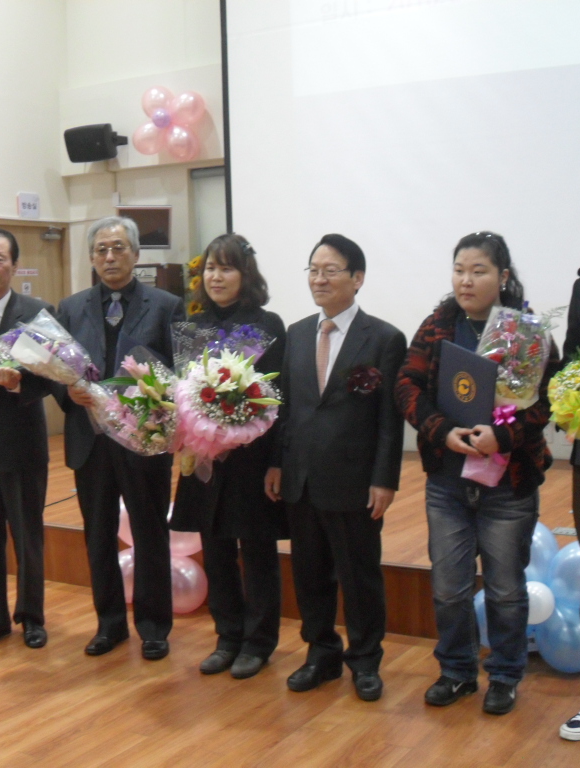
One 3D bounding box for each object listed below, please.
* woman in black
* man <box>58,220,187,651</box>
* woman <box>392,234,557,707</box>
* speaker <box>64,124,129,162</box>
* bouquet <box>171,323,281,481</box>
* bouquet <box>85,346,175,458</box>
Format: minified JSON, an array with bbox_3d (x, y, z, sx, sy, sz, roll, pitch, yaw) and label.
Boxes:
[{"bbox_3d":[-0.236,0.260,3.862,0.460,1.631,0.370,1,5,26],"label":"woman in black"},{"bbox_3d":[-0.691,0.207,4.089,0.540,1.718,0.360,0,5,13],"label":"man"},{"bbox_3d":[0.633,0.287,3.519,0.550,1.599,0.440,2,5,31],"label":"woman"},{"bbox_3d":[-1.533,-1.886,8.120,0.370,0.240,0.280,2,30,35],"label":"speaker"},{"bbox_3d":[-0.229,0.066,3.670,0.380,0.500,0.310,0,20,14],"label":"bouquet"},{"bbox_3d":[-0.601,0.069,3.850,0.360,0.380,0.340,-3,7,-24],"label":"bouquet"}]

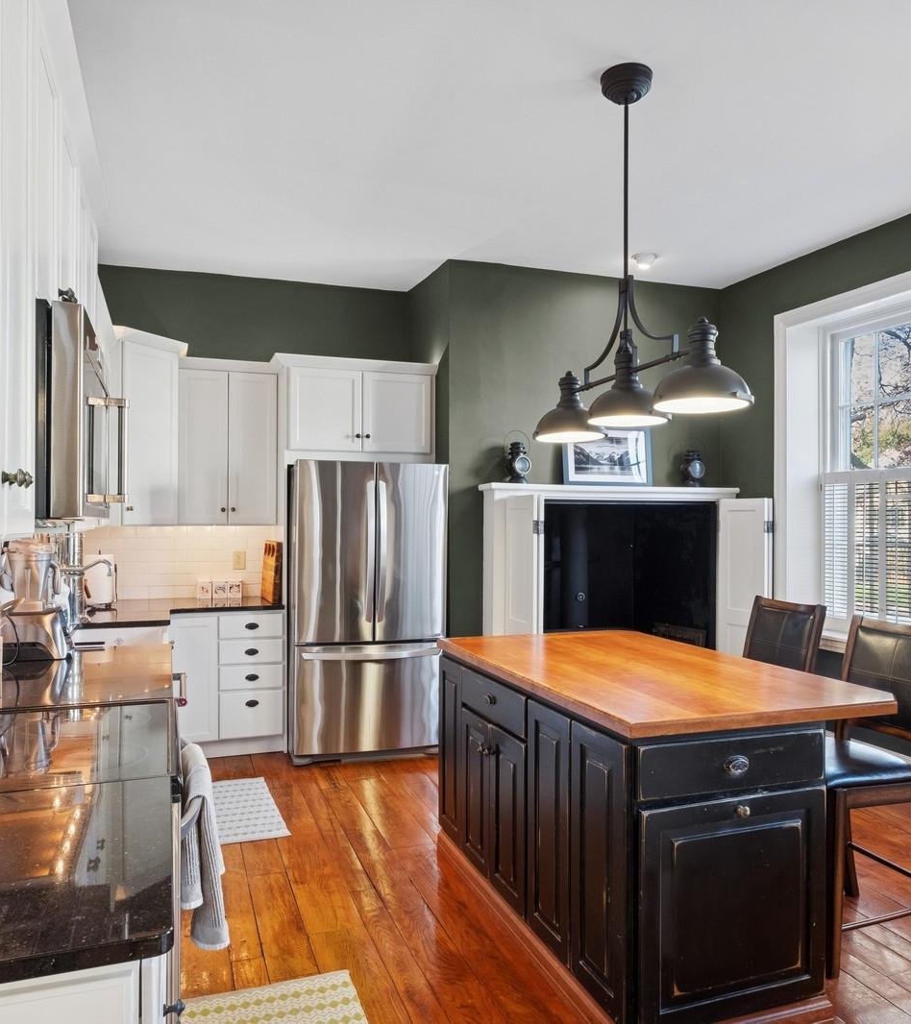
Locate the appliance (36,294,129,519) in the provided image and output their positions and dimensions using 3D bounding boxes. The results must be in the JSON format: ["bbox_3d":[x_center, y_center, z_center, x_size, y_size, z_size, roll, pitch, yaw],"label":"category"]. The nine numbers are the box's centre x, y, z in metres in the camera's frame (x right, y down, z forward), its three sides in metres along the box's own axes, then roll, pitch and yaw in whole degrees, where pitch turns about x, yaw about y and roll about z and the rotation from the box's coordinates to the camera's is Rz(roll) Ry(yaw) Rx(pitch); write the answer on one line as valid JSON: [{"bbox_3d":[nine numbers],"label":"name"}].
[{"bbox_3d":[-1.073,-0.200,1.838,0.490,0.435,0.765,0,0,-20],"label":"appliance"}]

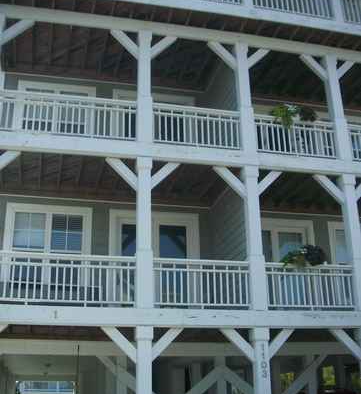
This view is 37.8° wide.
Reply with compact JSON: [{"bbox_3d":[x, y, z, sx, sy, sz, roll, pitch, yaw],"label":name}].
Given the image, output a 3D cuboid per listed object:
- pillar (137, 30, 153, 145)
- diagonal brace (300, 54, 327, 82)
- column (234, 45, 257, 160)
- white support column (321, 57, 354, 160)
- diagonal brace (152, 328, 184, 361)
[{"bbox_3d":[-0.751,-2.291,11.108,0.300,2.573,0.300,4,-21,-12],"label":"pillar"},{"bbox_3d":[3.051,-2.943,11.923,0.763,0.170,0.120,44,-23,4],"label":"diagonal brace"},{"bbox_3d":[1.378,-2.027,11.195,0.270,2.797,0.270,4,-20,-12],"label":"column"},{"bbox_3d":[3.541,-2.028,12.051,0.300,2.573,0.300,4,-21,-12],"label":"white support column"},{"bbox_3d":[-0.280,2.595,9.397,0.135,0.790,0.135,45,-23,5],"label":"diagonal brace"}]

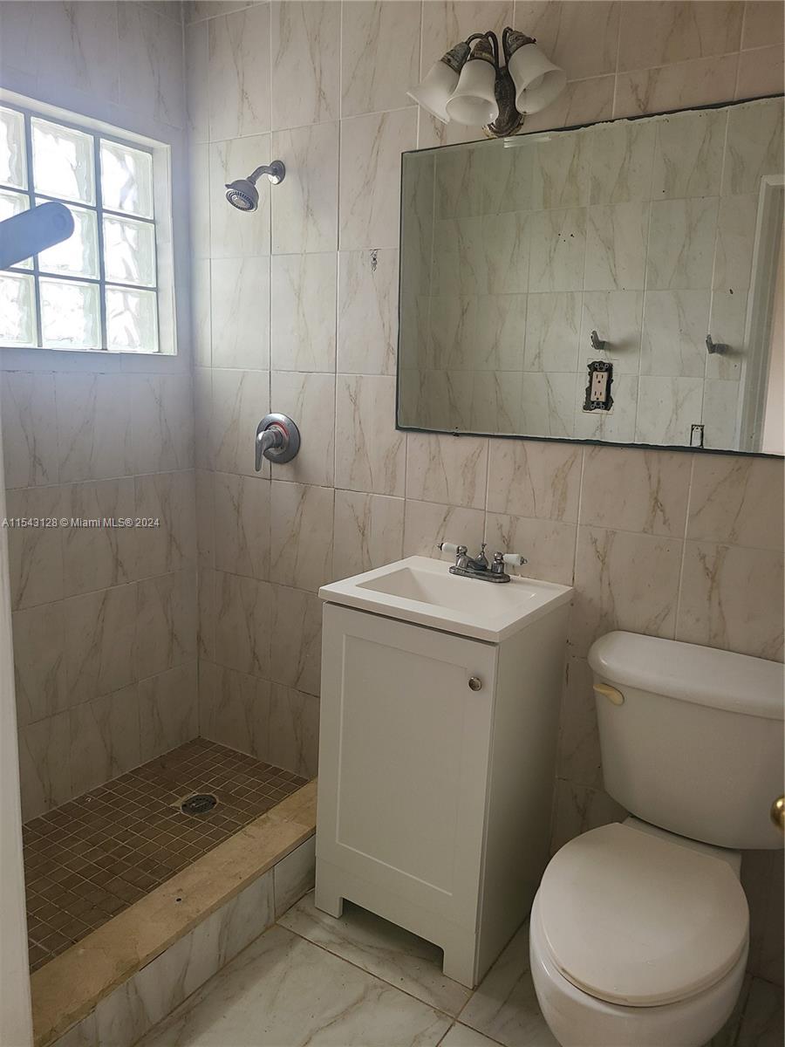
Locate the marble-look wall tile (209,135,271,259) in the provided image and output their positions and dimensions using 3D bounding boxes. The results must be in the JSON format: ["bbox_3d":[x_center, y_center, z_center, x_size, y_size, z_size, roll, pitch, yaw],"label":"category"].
[{"bbox_3d":[-0.452,-0.973,2.351,0.248,0.333,0.010,9,14,33],"label":"marble-look wall tile"}]

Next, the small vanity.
[{"bbox_3d":[0.123,0.569,1.965,0.465,0.844,0.430,9,14,33],"label":"small vanity"}]

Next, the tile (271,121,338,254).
[{"bbox_3d":[-0.243,-0.934,2.208,0.247,0.331,0.012,9,13,33],"label":"tile"}]

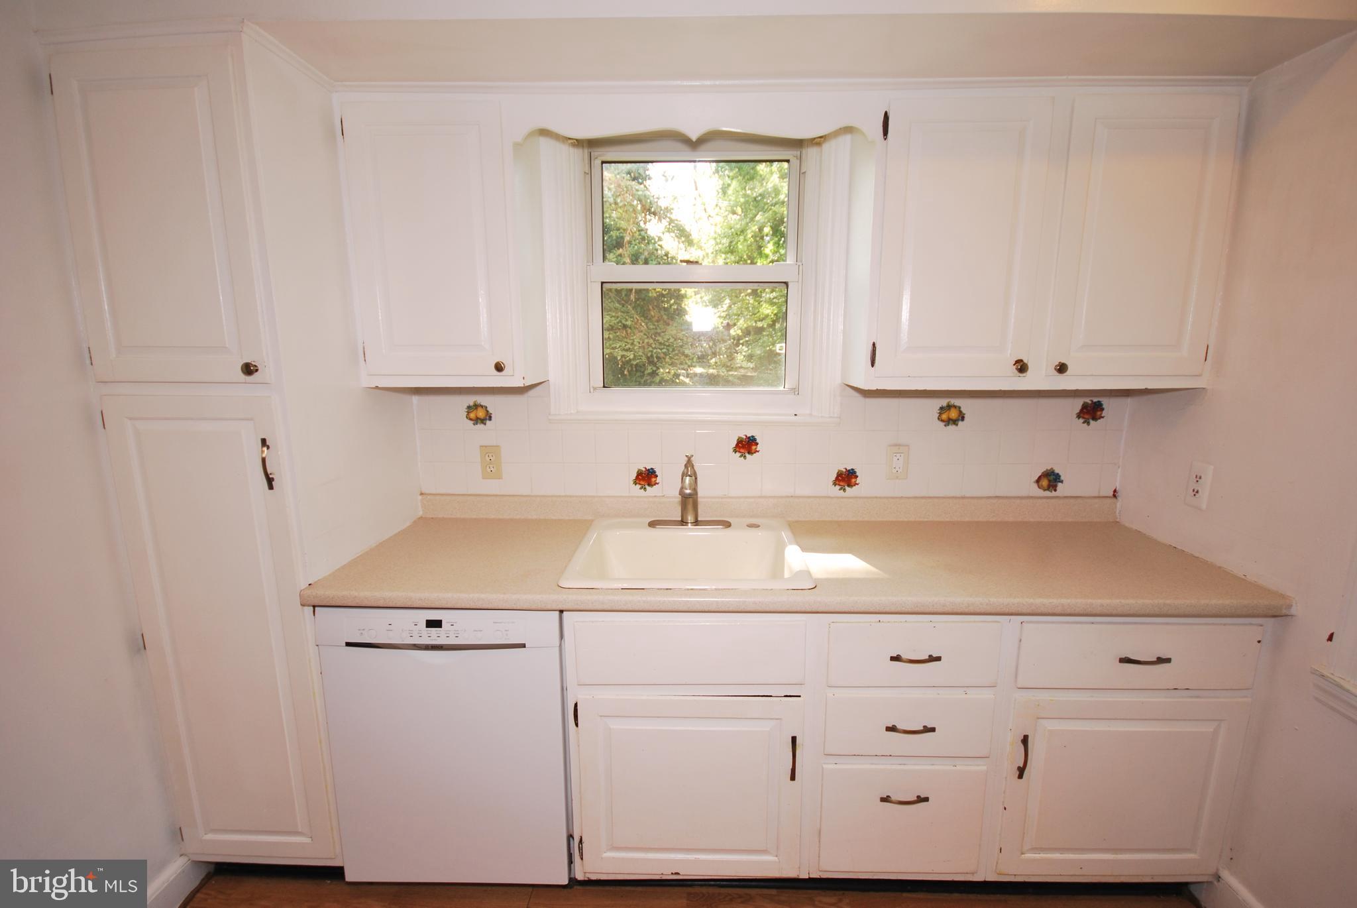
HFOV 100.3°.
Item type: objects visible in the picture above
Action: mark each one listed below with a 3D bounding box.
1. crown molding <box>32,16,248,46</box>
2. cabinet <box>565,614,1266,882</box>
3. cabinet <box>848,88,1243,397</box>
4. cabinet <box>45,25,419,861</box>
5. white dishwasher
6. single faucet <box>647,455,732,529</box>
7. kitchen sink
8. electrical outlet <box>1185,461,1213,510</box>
[{"bbox_3d":[-1.108,-0.871,1.157,0.440,0.038,0.025,0,10,1],"label":"crown molding"},{"bbox_3d":[0.573,0.711,1.713,1.684,0.788,0.605,0,10,1],"label":"cabinet"},{"bbox_3d":[0.982,-0.571,1.627,0.912,0.744,0.297,0,10,1],"label":"cabinet"},{"bbox_3d":[-1.107,0.083,1.637,0.431,2.055,0.600,0,10,1],"label":"cabinet"},{"bbox_3d":[-0.576,0.711,1.729,0.595,0.796,0.602,0,10,1],"label":"white dishwasher"},{"bbox_3d":[0.035,0.127,1.738,0.260,0.233,0.210,0,10,1],"label":"single faucet"},{"bbox_3d":[0.030,0.356,1.641,0.637,0.197,0.562,0,10,1],"label":"kitchen sink"},{"bbox_3d":[1.436,0.087,1.571,0.010,0.118,0.070,0,10,1],"label":"electrical outlet"}]

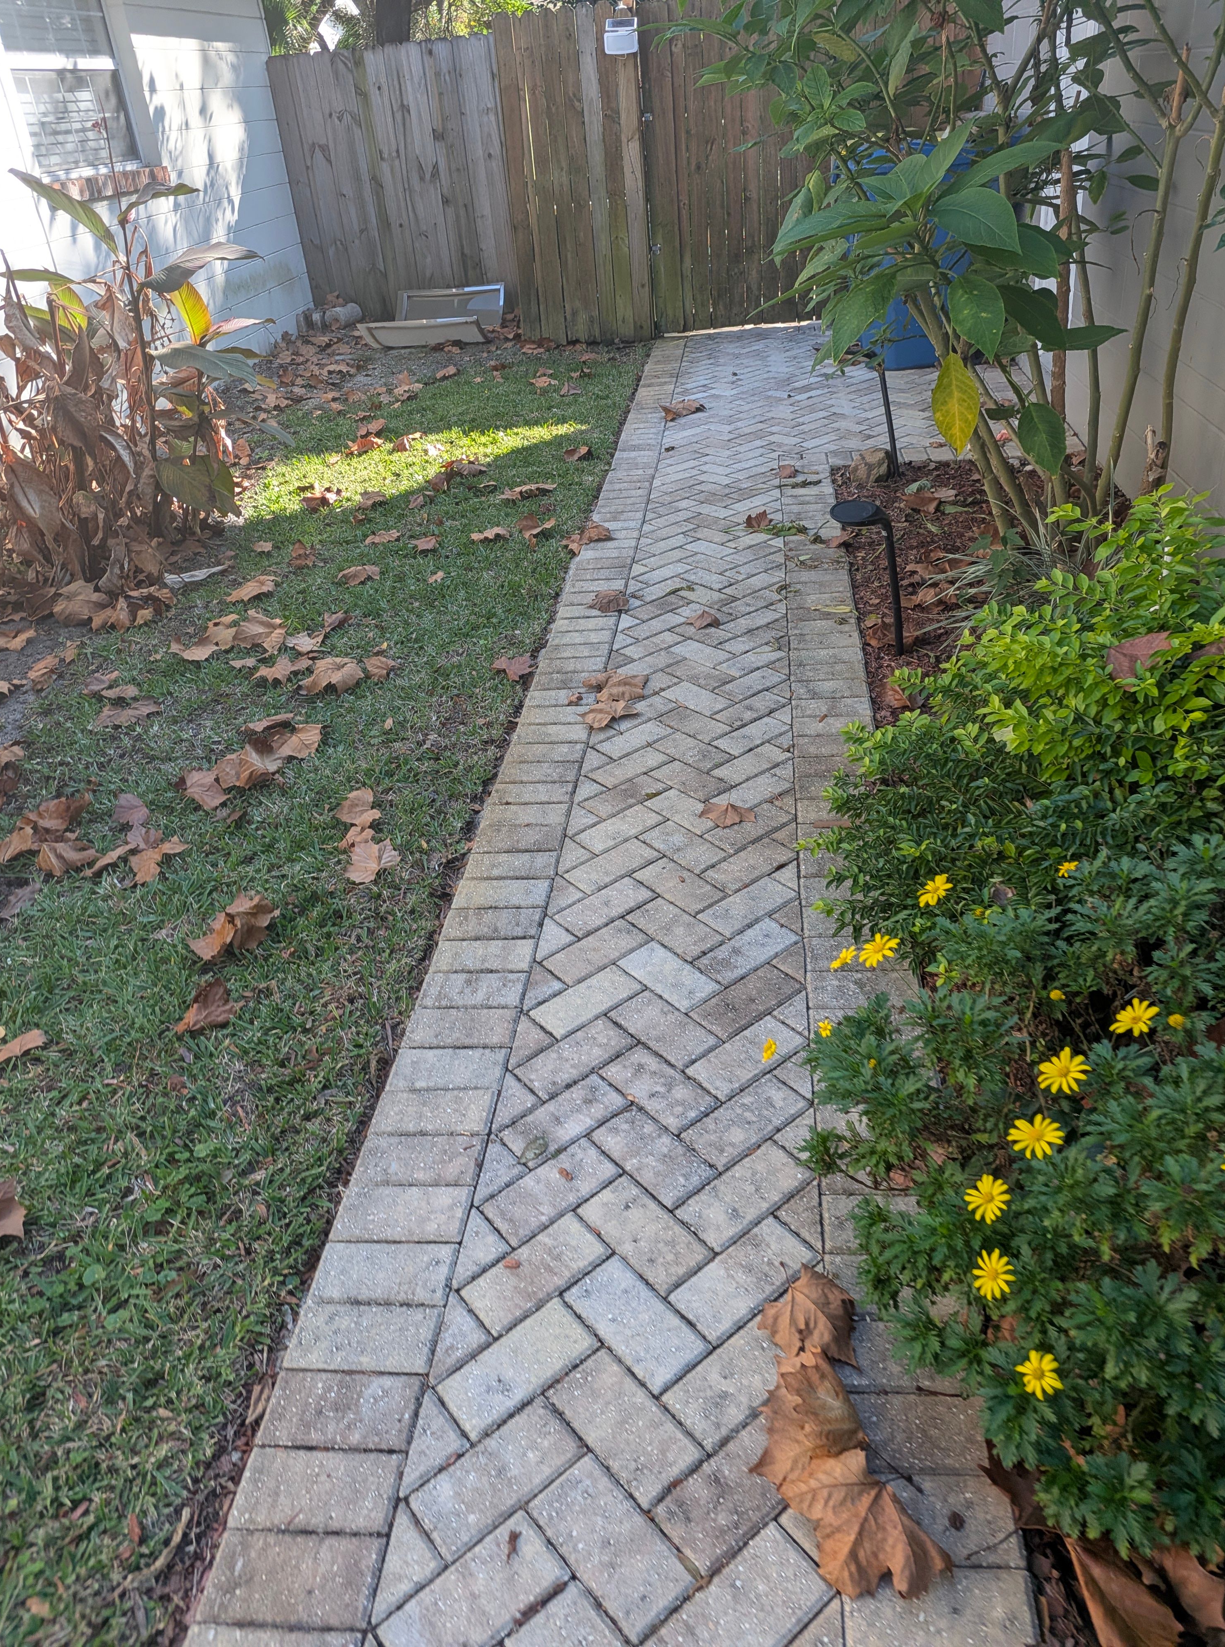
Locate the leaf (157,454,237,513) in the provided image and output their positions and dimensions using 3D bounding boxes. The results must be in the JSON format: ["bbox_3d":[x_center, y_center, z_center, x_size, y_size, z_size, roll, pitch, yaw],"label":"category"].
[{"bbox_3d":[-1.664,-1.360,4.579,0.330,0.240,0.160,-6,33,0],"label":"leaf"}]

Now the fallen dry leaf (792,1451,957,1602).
[{"bbox_3d":[0.285,0.791,1.295,0.150,0.040,0.140,15,38,29],"label":"fallen dry leaf"}]

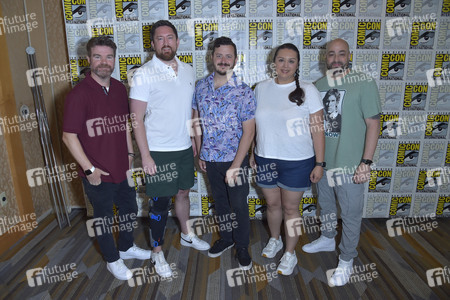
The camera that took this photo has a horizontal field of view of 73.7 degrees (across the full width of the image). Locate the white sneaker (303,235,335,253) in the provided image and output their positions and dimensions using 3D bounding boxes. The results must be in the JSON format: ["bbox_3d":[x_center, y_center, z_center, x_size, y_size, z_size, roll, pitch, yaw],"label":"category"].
[{"bbox_3d":[0.824,0.820,2.617,0.292,0.120,0.109,-2,14,-4],"label":"white sneaker"}]

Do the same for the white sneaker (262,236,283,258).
[{"bbox_3d":[0.398,0.811,2.547,0.103,0.125,0.265,10,17,38],"label":"white sneaker"}]

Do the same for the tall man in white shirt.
[{"bbox_3d":[-0.420,0.010,2.300,0.600,1.870,0.420,-6,15,-21],"label":"tall man in white shirt"}]

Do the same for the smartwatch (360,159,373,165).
[{"bbox_3d":[1.014,0.084,2.140,0.071,0.042,0.067,10,-1,-13],"label":"smartwatch"}]

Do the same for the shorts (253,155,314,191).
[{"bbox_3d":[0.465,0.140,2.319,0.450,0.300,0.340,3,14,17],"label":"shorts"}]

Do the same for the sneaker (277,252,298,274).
[{"bbox_3d":[0.501,0.891,2.380,0.103,0.103,0.262,8,16,33],"label":"sneaker"}]

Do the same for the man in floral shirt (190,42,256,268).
[{"bbox_3d":[0.013,0.045,2.361,0.520,1.765,0.390,4,14,17],"label":"man in floral shirt"}]

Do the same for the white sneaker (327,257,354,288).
[{"bbox_3d":[0.891,0.905,2.265,0.112,0.120,0.288,9,17,35],"label":"white sneaker"}]

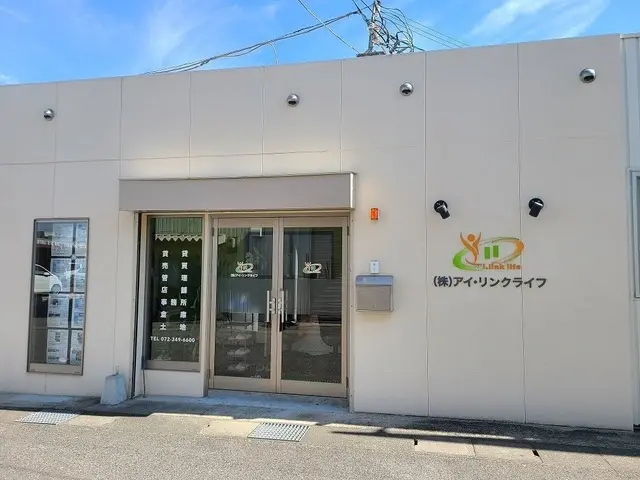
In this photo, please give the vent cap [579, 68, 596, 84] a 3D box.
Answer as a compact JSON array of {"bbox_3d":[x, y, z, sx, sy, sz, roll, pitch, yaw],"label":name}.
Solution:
[{"bbox_3d":[2.704,-1.656,4.850,0.142,0.138,0.085,0,-4,12],"label":"vent cap"}]

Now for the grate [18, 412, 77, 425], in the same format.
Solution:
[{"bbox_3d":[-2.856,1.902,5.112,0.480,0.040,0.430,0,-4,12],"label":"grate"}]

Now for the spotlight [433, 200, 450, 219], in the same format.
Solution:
[{"bbox_3d":[1.271,-0.314,4.998,0.150,0.180,0.170,0,-4,12],"label":"spotlight"}]

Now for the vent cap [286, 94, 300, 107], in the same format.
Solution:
[{"bbox_3d":[-0.300,-1.584,5.457,0.142,0.138,0.085,0,-4,12],"label":"vent cap"}]

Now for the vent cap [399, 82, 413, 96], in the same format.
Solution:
[{"bbox_3d":[0.941,-1.630,5.207,0.142,0.138,0.085,0,-4,12],"label":"vent cap"}]

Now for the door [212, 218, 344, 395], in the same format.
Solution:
[{"bbox_3d":[-0.505,0.756,5.687,1.661,2.075,0.080,0,-4,12],"label":"door"}]

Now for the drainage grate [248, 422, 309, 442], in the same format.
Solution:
[{"bbox_3d":[-0.393,1.900,4.703,0.500,0.040,0.450,0,-4,12],"label":"drainage grate"}]

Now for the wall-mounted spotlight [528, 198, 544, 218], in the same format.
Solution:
[{"bbox_3d":[2.171,-0.321,4.815,0.150,0.180,0.170,0,-4,12],"label":"wall-mounted spotlight"}]

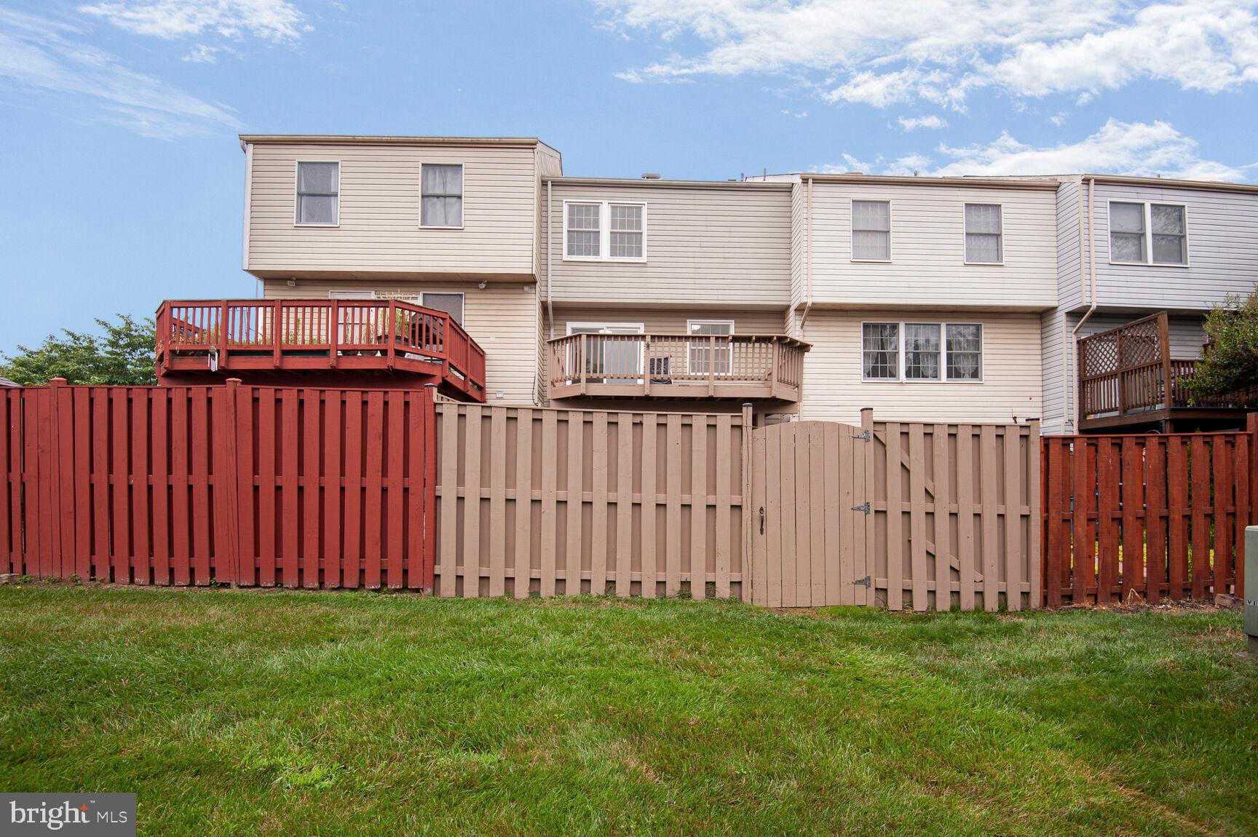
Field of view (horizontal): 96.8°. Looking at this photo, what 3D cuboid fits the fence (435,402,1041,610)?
[{"bbox_3d":[1.135,0.880,5.560,6.000,2.020,0.140,0,-2,-2],"label":"fence"}]

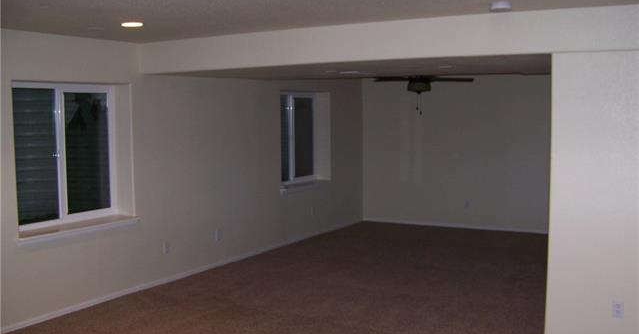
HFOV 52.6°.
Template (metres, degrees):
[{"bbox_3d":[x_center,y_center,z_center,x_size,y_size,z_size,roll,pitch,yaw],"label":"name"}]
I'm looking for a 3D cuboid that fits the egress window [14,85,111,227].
[{"bbox_3d":[-2.265,-0.106,5.669,0.090,1.230,1.180,3,6,31],"label":"egress window"}]

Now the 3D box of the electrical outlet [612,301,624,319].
[{"bbox_3d":[1.986,0.951,4.299,0.072,0.116,0.010,3,6,31],"label":"electrical outlet"}]

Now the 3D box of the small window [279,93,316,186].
[{"bbox_3d":[-0.349,-0.391,8.872,0.090,1.240,1.190,3,6,31],"label":"small window"}]

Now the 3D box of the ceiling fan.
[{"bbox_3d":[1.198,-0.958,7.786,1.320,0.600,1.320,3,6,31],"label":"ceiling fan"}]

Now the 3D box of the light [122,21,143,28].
[{"bbox_3d":[-1.406,-1.068,4.834,0.165,0.040,0.165,0,5,0],"label":"light"}]

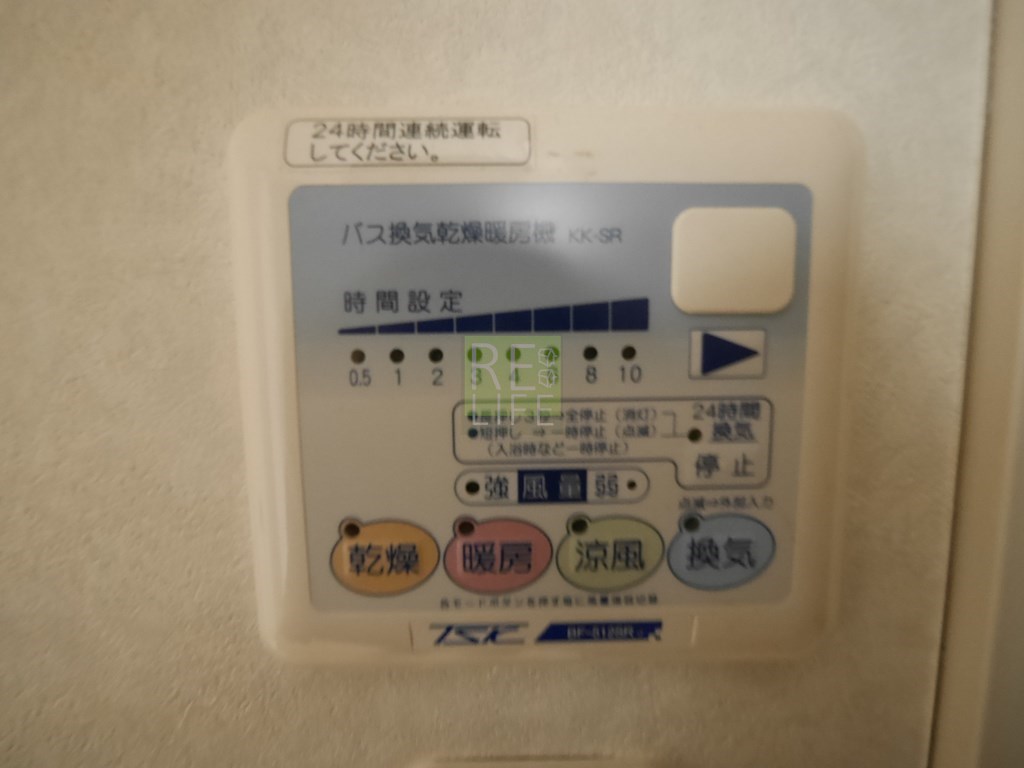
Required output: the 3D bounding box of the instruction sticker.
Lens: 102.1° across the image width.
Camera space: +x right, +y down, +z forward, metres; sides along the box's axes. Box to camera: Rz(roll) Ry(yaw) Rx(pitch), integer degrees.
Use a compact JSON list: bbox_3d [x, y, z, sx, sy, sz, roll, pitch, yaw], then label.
[{"bbox_3d":[-0.021,-0.048,0.082,0.049,0.010,0.002,-1,-5,-1],"label":"instruction sticker"}]

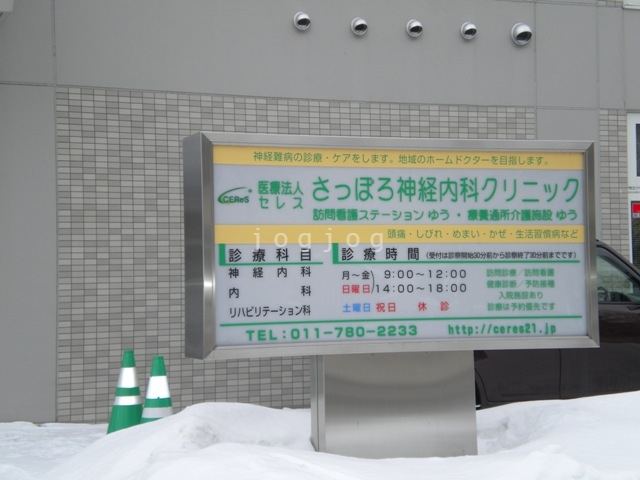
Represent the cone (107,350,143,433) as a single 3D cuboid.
[{"bbox_3d":[-1.350,1.130,8.852,0.370,0.700,0.370,0,0,0],"label":"cone"}]

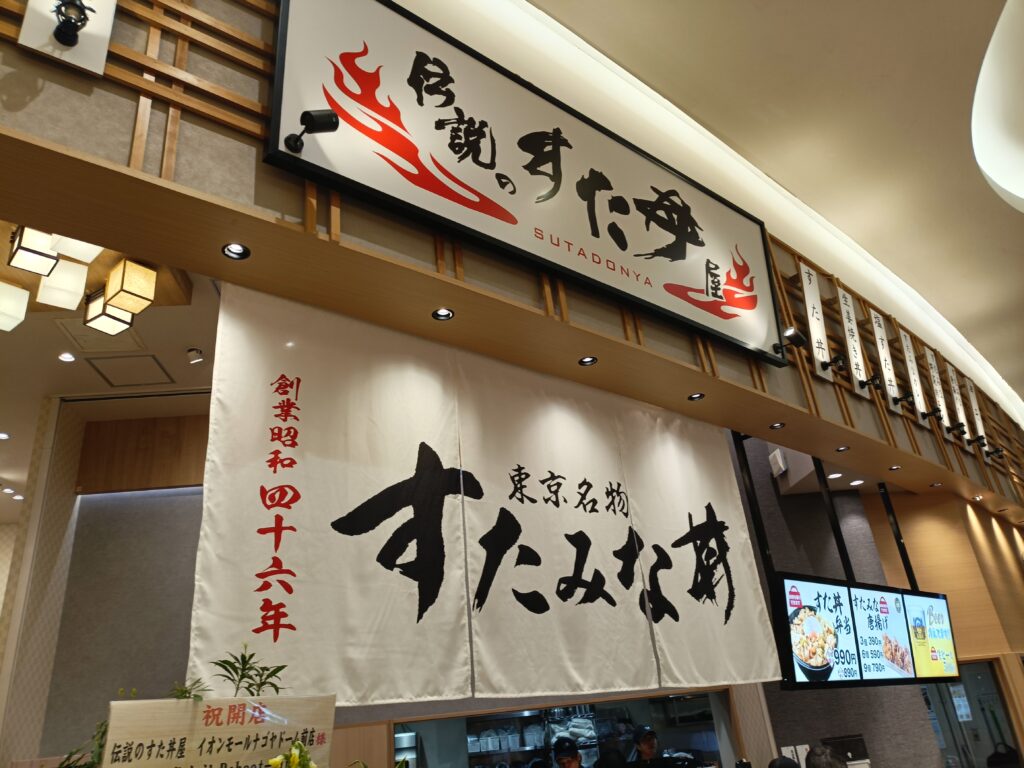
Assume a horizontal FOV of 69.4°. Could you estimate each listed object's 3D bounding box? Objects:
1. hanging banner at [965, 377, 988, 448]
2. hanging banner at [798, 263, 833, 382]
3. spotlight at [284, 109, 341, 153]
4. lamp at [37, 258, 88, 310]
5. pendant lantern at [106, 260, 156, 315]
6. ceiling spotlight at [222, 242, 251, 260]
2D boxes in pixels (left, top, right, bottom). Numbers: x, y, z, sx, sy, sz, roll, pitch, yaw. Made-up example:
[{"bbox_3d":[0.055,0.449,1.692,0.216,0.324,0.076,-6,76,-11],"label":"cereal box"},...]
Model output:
[{"bbox_3d":[4.636,0.378,7.363,0.229,0.835,0.030,17,-26,-41],"label":"hanging banner"},{"bbox_3d":[2.067,-0.421,5.041,0.229,0.835,0.030,17,-26,-40],"label":"hanging banner"},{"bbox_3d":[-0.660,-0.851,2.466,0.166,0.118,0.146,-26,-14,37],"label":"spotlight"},{"bbox_3d":[-2.323,-0.514,3.824,0.179,0.172,0.179,14,-31,-36],"label":"lamp"},{"bbox_3d":[-2.063,-0.522,4.013,0.174,0.194,0.174,-23,-30,32],"label":"pendant lantern"},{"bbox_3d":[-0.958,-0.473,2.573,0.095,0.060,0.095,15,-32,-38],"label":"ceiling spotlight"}]

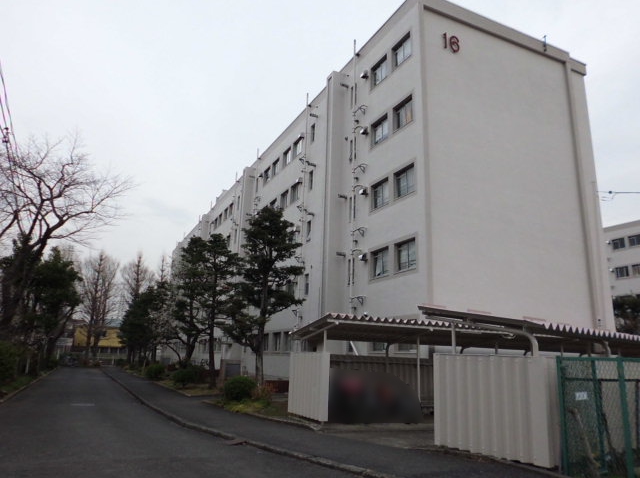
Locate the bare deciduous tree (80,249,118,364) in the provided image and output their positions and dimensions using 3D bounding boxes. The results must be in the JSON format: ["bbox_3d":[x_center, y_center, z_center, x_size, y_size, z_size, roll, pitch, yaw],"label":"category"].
[{"bbox_3d":[-26.217,8.116,56.950,4.333,13.583,4.333,8,-15,-24],"label":"bare deciduous tree"}]

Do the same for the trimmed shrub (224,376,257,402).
[{"bbox_3d":[-2.677,5.003,16.167,1.054,0.762,1.054,8,-15,-24],"label":"trimmed shrub"}]

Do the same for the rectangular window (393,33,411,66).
[{"bbox_3d":[3.120,-6.974,17.991,0.160,1.027,1.187,8,-16,-25],"label":"rectangular window"}]

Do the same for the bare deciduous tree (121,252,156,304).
[{"bbox_3d":[-23.147,8.562,59.229,4.600,14.399,4.600,7,-15,-20],"label":"bare deciduous tree"}]

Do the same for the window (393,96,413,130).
[{"bbox_3d":[3.055,-4.455,17.351,0.160,1.027,1.187,8,-16,-25],"label":"window"}]

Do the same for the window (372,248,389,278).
[{"bbox_3d":[2.278,0.925,17.839,0.140,1.050,1.220,8,-15,-24],"label":"window"}]

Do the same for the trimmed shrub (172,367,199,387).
[{"bbox_3d":[-6.196,6.374,22.315,1.213,0.835,1.213,8,-15,-24],"label":"trimmed shrub"}]

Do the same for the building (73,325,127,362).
[{"bbox_3d":[-30.538,14.947,67.448,7.625,5.159,7.000,8,-15,-24],"label":"building"}]

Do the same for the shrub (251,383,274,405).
[{"bbox_3d":[-2.034,5.448,17.193,0.850,0.780,0.800,3,-14,-6],"label":"shrub"}]

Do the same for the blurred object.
[{"bbox_3d":[1.446,4.423,13.500,2.500,1.200,1.400,8,-16,-25],"label":"blurred object"}]

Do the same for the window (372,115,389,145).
[{"bbox_3d":[2.372,-4.135,18.682,0.160,1.027,1.166,8,-16,-25],"label":"window"}]

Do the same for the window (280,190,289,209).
[{"bbox_3d":[-1.919,-2.123,27.038,0.160,1.027,1.127,8,-16,-25],"label":"window"}]

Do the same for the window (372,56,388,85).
[{"bbox_3d":[2.437,-6.654,19.321,0.160,1.027,1.166,8,-16,-25],"label":"window"}]

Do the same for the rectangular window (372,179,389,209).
[{"bbox_3d":[2.350,-1.661,18.438,0.140,1.050,1.220,8,-15,-24],"label":"rectangular window"}]

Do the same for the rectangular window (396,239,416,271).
[{"bbox_3d":[2.964,0.608,16.428,0.140,1.050,1.220,8,-15,-24],"label":"rectangular window"}]

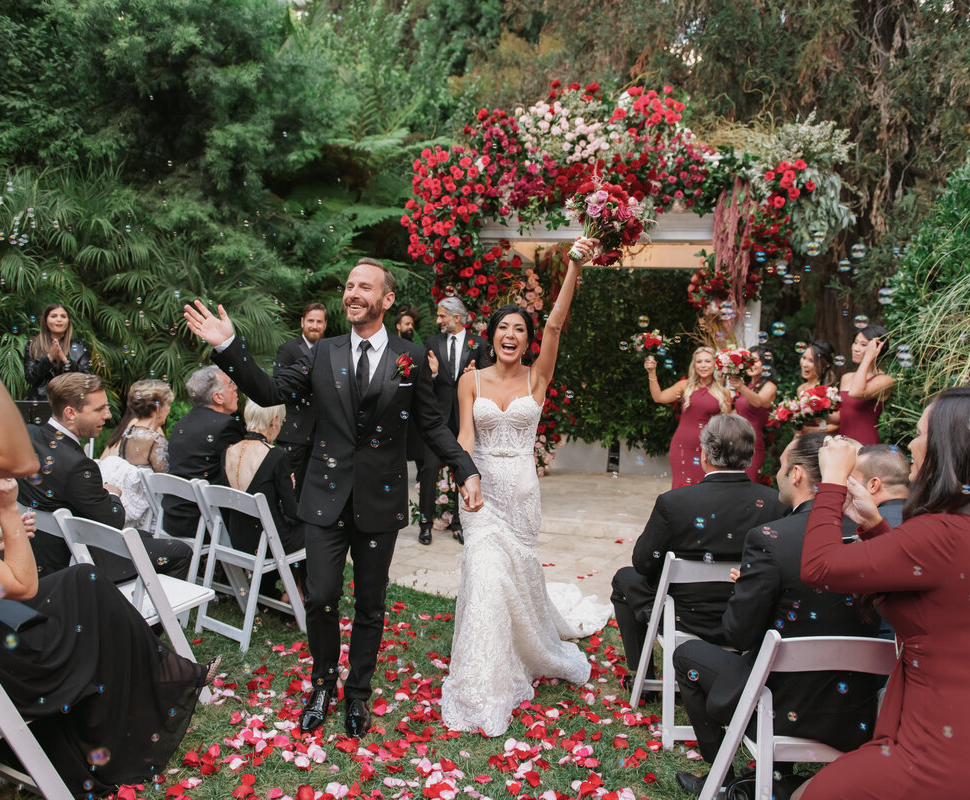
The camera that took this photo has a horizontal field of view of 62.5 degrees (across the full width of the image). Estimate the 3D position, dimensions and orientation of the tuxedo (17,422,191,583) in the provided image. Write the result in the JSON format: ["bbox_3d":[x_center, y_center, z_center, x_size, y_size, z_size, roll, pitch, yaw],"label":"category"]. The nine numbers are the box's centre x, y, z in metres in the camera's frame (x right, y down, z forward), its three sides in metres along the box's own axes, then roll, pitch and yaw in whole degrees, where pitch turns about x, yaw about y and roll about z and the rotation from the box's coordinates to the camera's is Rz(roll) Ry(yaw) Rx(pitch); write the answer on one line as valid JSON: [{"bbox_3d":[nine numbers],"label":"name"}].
[{"bbox_3d":[-1.699,0.635,3.609,0.750,1.050,0.520,0,6,-30],"label":"tuxedo"}]

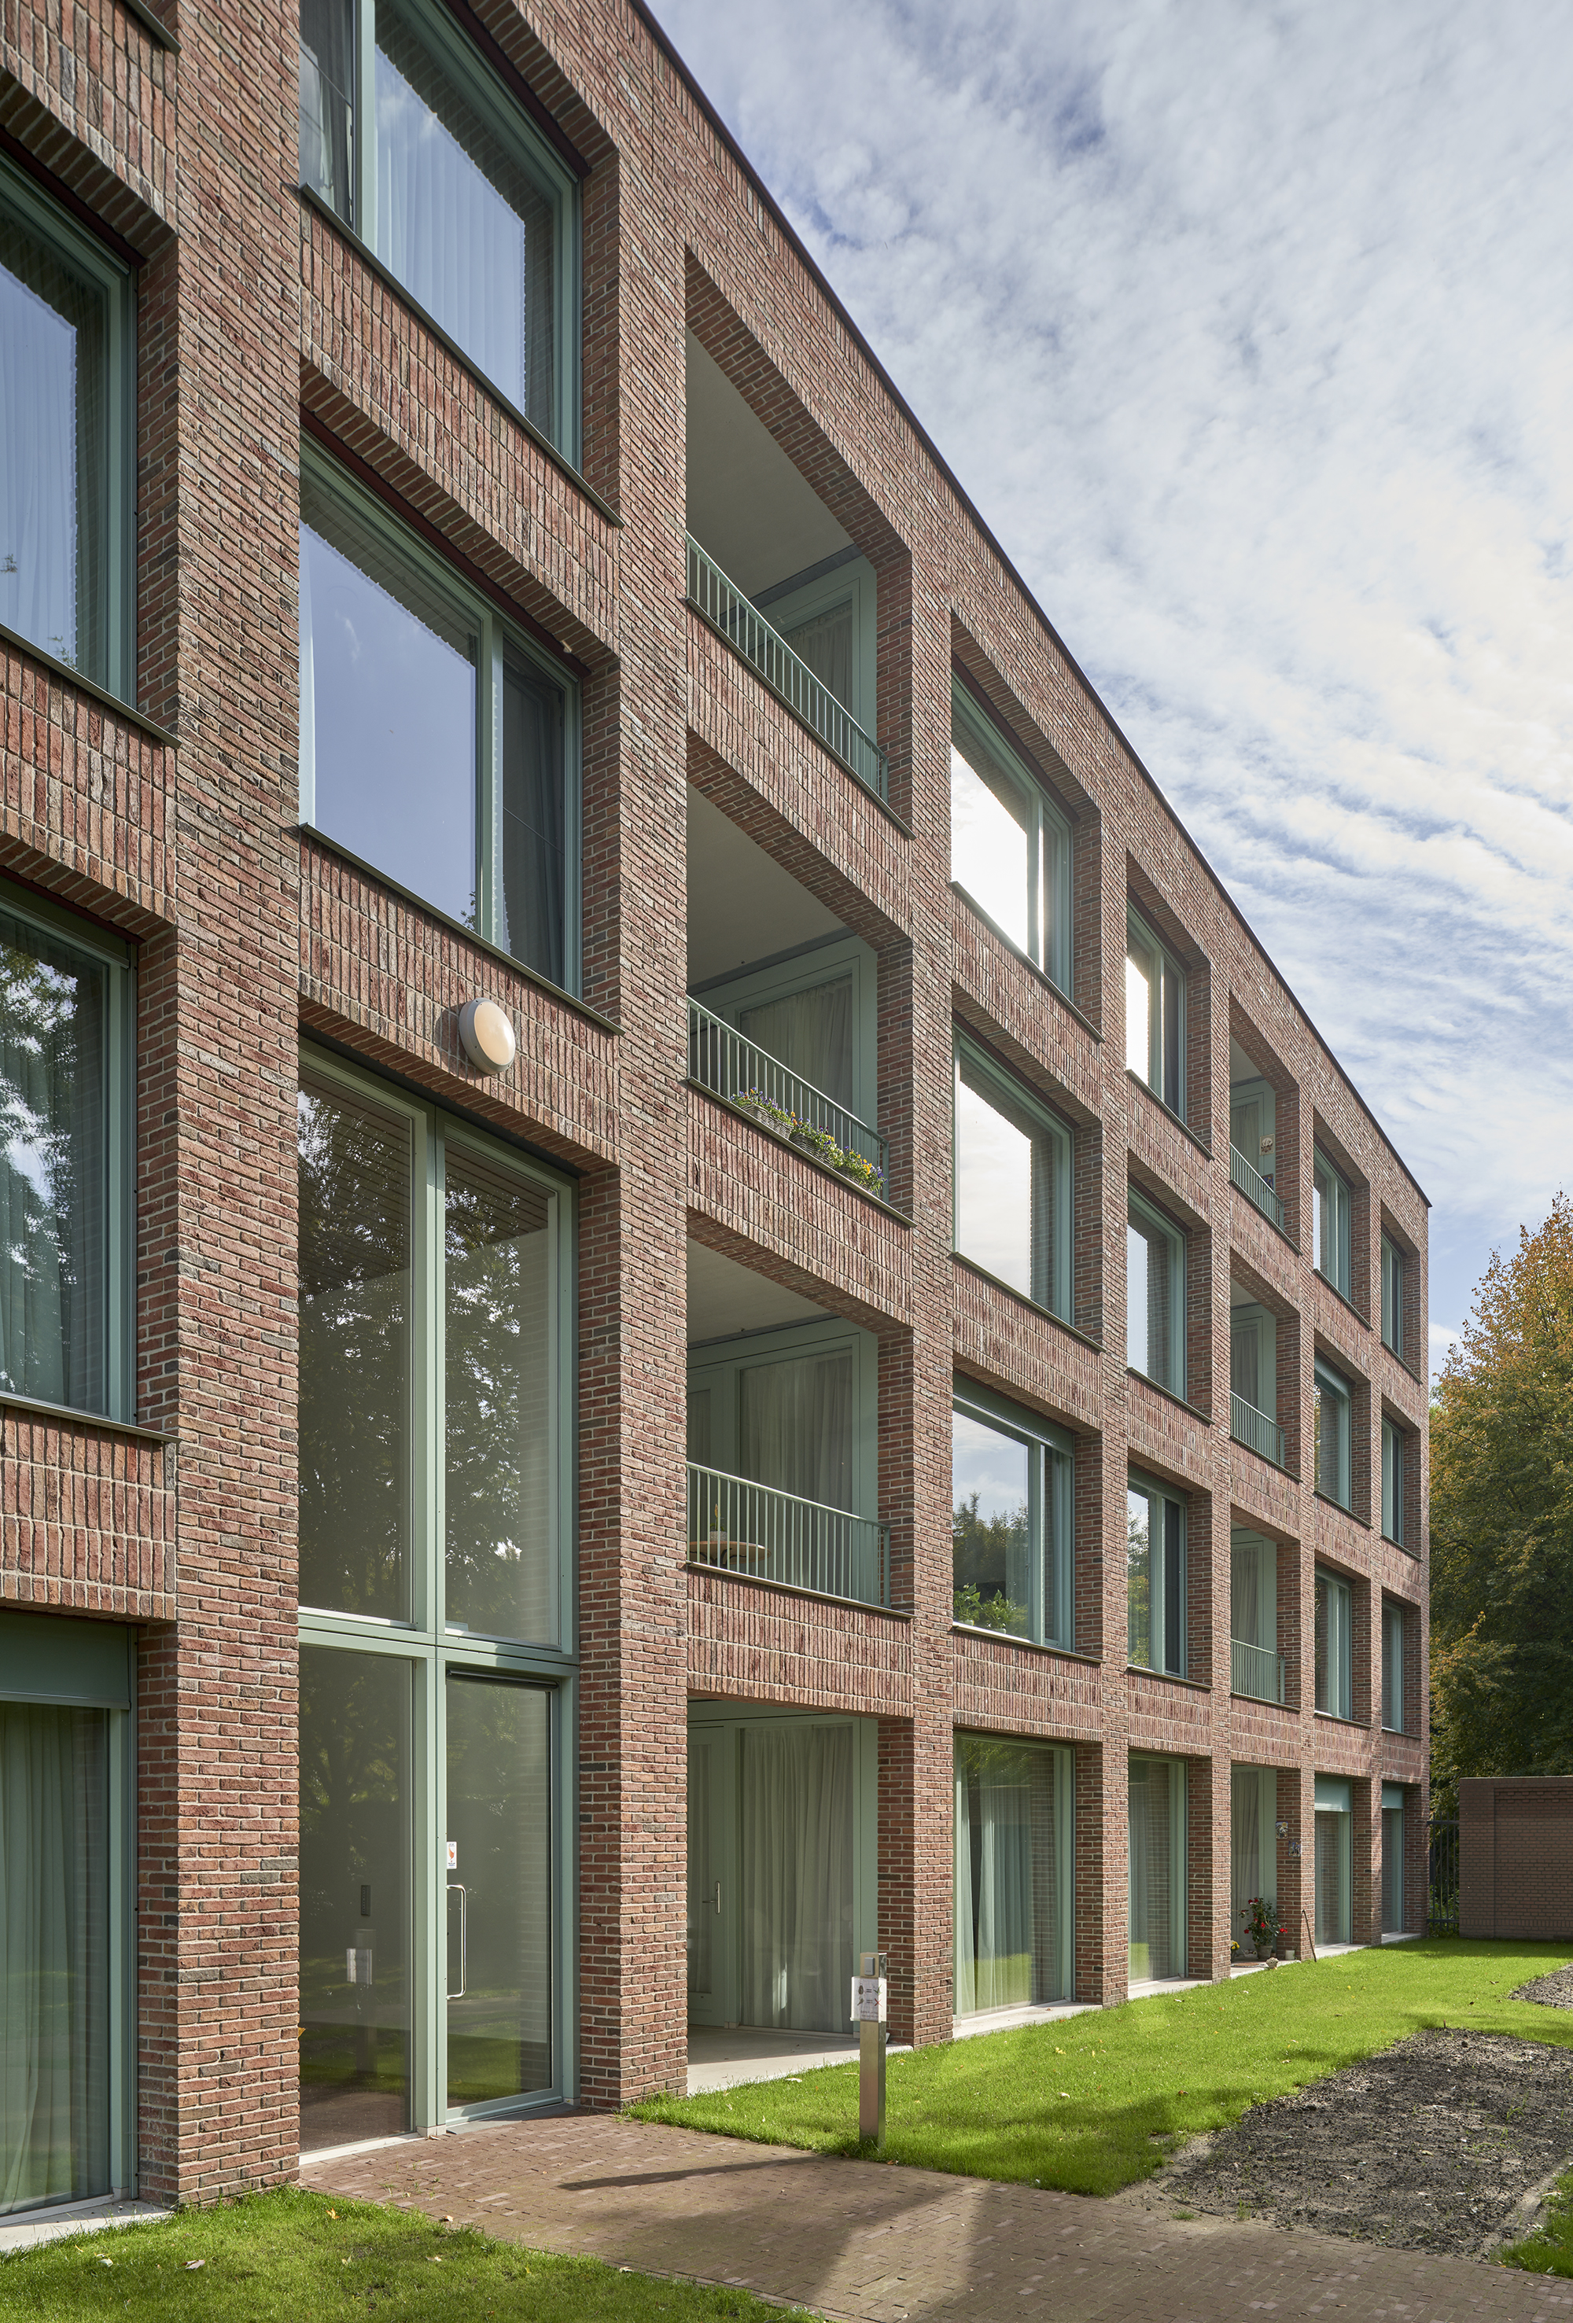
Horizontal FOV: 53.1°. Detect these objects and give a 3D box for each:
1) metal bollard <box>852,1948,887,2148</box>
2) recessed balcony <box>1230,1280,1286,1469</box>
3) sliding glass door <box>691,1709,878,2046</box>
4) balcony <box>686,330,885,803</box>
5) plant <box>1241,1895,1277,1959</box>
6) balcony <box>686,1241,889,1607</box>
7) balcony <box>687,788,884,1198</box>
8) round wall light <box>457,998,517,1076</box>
[{"bbox_3d":[0.410,4.386,7.779,0.170,0.980,0.130,-5,-12,23],"label":"metal bollard"},{"bbox_3d":[5.489,2.730,20.150,1.300,2.450,2.700,-7,-13,33],"label":"recessed balcony"},{"bbox_3d":[-0.115,5.539,12.282,2.000,2.450,0.140,-8,-13,34],"label":"sliding glass door"},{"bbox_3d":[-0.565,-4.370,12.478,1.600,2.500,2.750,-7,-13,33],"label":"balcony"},{"bbox_3d":[5.911,9.568,19.621,0.470,0.780,0.470,-7,-13,33],"label":"plant"},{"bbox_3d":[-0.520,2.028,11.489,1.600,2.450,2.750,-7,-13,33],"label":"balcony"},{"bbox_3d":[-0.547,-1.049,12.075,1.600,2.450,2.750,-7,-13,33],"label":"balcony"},{"bbox_3d":[-1.672,-0.697,8.804,0.120,0.320,0.320,-7,-13,33],"label":"round wall light"}]

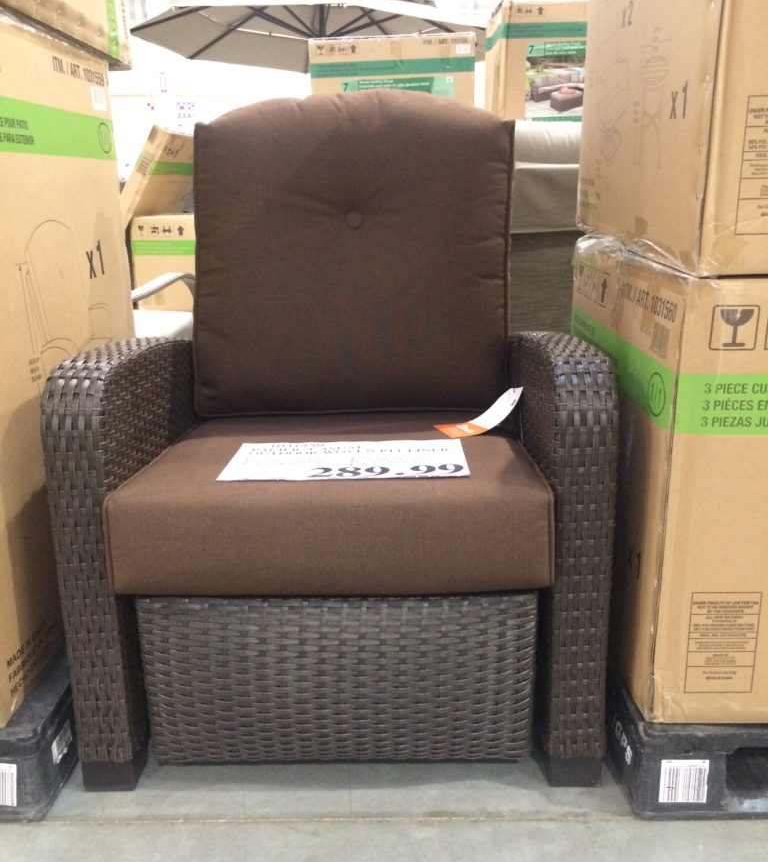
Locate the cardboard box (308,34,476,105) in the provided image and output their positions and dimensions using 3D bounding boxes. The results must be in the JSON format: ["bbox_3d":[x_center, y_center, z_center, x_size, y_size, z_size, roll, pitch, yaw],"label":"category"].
[{"bbox_3d":[0.089,-1.933,5.247,0.930,0.780,0.740,0,15,6],"label":"cardboard box"}]

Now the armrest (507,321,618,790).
[{"bbox_3d":[0.281,0.134,1.506,0.083,0.625,0.680,-1,15,1],"label":"armrest"}]

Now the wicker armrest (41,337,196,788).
[{"bbox_3d":[-0.407,0.147,1.523,0.083,0.625,0.680,-1,15,1],"label":"wicker armrest"}]

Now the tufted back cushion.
[{"bbox_3d":[-0.055,-0.348,1.720,0.615,0.620,0.160,-1,3,1],"label":"tufted back cushion"}]

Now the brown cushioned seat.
[{"bbox_3d":[-0.067,0.091,1.444,0.610,0.150,0.580,-1,12,1],"label":"brown cushioned seat"}]

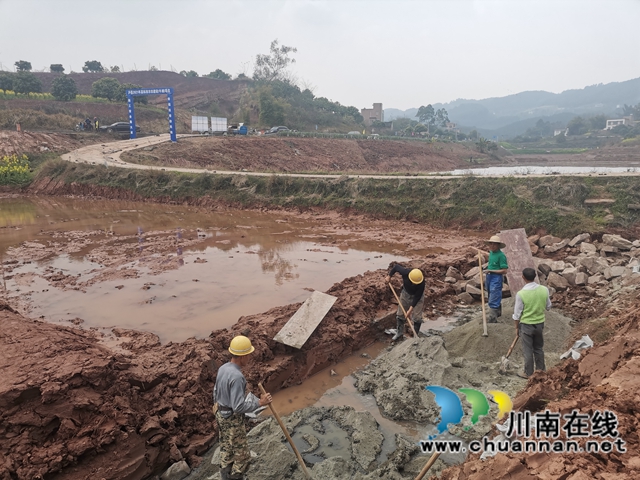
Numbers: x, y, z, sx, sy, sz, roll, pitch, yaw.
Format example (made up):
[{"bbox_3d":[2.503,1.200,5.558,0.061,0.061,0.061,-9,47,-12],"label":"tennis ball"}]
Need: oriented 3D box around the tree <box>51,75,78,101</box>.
[{"bbox_3d":[-38.173,-22.675,72.000,3.800,3.900,3.800,-7,15,-26],"label":"tree"}]

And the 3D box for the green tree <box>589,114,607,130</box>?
[{"bbox_3d":[138.496,-58.592,240.000,8.600,8.200,8.300,7,15,28],"label":"green tree"}]

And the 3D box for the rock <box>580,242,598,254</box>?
[{"bbox_3d":[7.045,0.220,12.600,0.390,0.250,0.320,8,15,29],"label":"rock"}]

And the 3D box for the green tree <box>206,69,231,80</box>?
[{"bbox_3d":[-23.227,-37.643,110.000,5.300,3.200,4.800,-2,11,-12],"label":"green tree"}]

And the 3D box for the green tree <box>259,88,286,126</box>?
[{"bbox_3d":[-8.862,-24.684,90.000,5.200,7.100,5.000,-1,13,-5],"label":"green tree"}]

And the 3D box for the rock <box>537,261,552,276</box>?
[{"bbox_3d":[5.430,0.712,11.600,0.360,0.320,0.350,5,12,25],"label":"rock"}]

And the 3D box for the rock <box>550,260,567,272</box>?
[{"bbox_3d":[5.210,0.577,10.500,0.315,0.203,0.252,7,15,27],"label":"rock"}]

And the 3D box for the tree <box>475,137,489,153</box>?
[{"bbox_3d":[30.237,-17.880,90.000,2.500,3.000,2.400,3,11,18],"label":"tree"}]

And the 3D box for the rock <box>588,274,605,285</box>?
[{"bbox_3d":[5.695,0.812,9.900,0.290,0.136,0.217,8,15,30],"label":"rock"}]

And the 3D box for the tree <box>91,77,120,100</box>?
[{"bbox_3d":[-31.966,-22.498,72.000,3.800,3.600,3.800,-6,14,-22],"label":"tree"}]

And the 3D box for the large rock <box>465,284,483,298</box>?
[{"bbox_3d":[3.364,1.125,10.500,0.440,0.320,0.400,5,12,25],"label":"large rock"}]

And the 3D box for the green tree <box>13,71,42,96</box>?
[{"bbox_3d":[-47.462,-25.232,78.000,4.400,4.400,4.300,-6,12,-30],"label":"green tree"}]

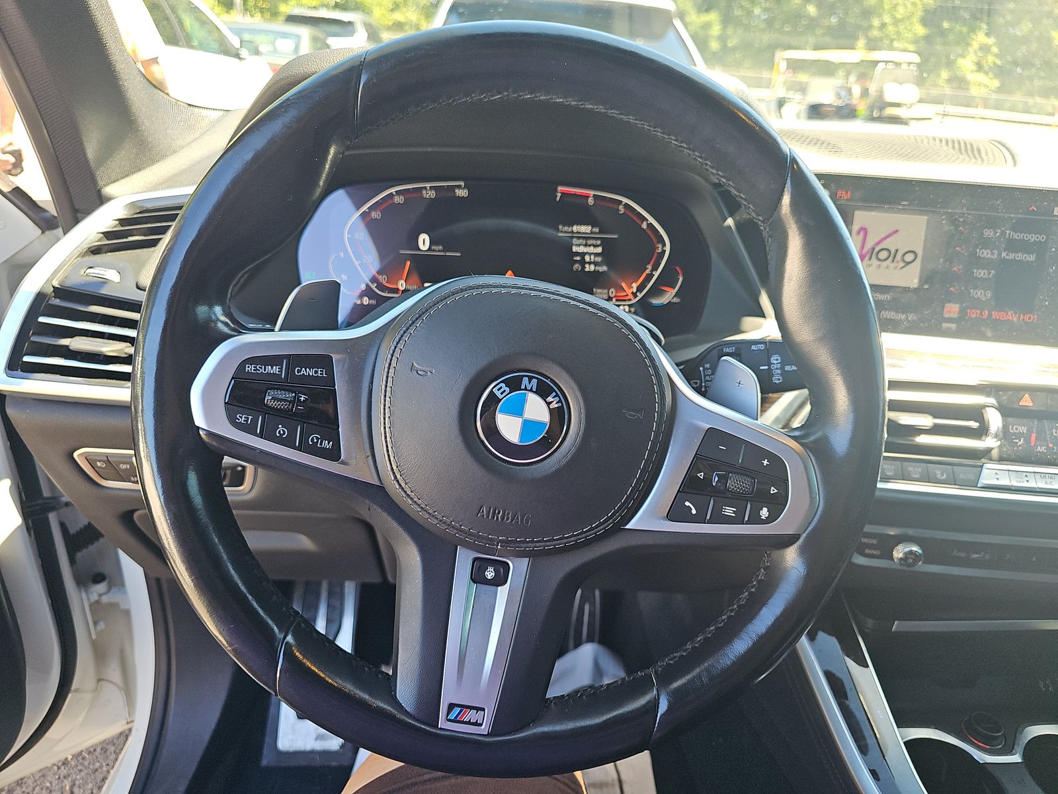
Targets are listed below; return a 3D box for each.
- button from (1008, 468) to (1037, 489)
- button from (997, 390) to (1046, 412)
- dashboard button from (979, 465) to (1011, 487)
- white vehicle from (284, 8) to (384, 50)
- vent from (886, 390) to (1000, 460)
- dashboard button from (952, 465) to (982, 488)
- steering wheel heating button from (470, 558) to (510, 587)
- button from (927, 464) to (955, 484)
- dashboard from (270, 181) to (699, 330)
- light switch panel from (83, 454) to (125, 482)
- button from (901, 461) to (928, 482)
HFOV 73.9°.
[{"bbox_3d":[0.359,0.060,0.515,0.019,0.014,0.009,5,-17,-2],"label":"button"},{"bbox_3d":[0.364,0.003,0.523,0.036,0.013,0.008,5,-6,-2],"label":"button"},{"bbox_3d":[0.340,0.059,0.515,0.020,0.014,0.009,5,-17,-2],"label":"dashboard button"},{"bbox_3d":[-4.502,-8.474,17.493,1.900,1.760,4.700,3,26,-4],"label":"white vehicle"},{"bbox_3d":[0.298,0.020,0.530,0.100,0.056,0.035,5,-6,-2],"label":"vent"},{"bbox_3d":[0.319,0.059,0.515,0.021,0.014,0.008,5,-17,-2],"label":"dashboard button"},{"bbox_3d":[-0.020,0.090,0.364,0.018,0.013,0.006,8,-1,-5],"label":"steering wheel heating button"},{"bbox_3d":[0.300,0.057,0.515,0.019,0.013,0.008,5,-17,-2],"label":"button"},{"bbox_3d":[-0.021,-0.110,0.565,0.330,0.125,0.050,2,2,-3],"label":"dashboard"},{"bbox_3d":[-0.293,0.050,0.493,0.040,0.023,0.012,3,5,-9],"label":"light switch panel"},{"bbox_3d":[0.281,0.056,0.515,0.019,0.013,0.008,5,-17,-2],"label":"button"}]

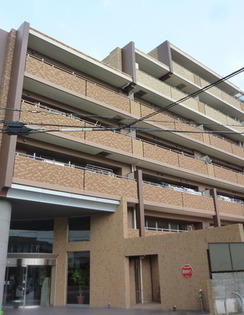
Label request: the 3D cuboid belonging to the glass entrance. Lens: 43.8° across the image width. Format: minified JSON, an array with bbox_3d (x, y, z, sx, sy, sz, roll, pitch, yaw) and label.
[{"bbox_3d":[-5.299,7.154,17.029,2.800,2.120,0.250,-4,-21,6],"label":"glass entrance"}]

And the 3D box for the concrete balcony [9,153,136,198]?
[{"bbox_3d":[-2.469,1.378,16.857,7.768,1.277,1.400,15,-26,-37],"label":"concrete balcony"}]

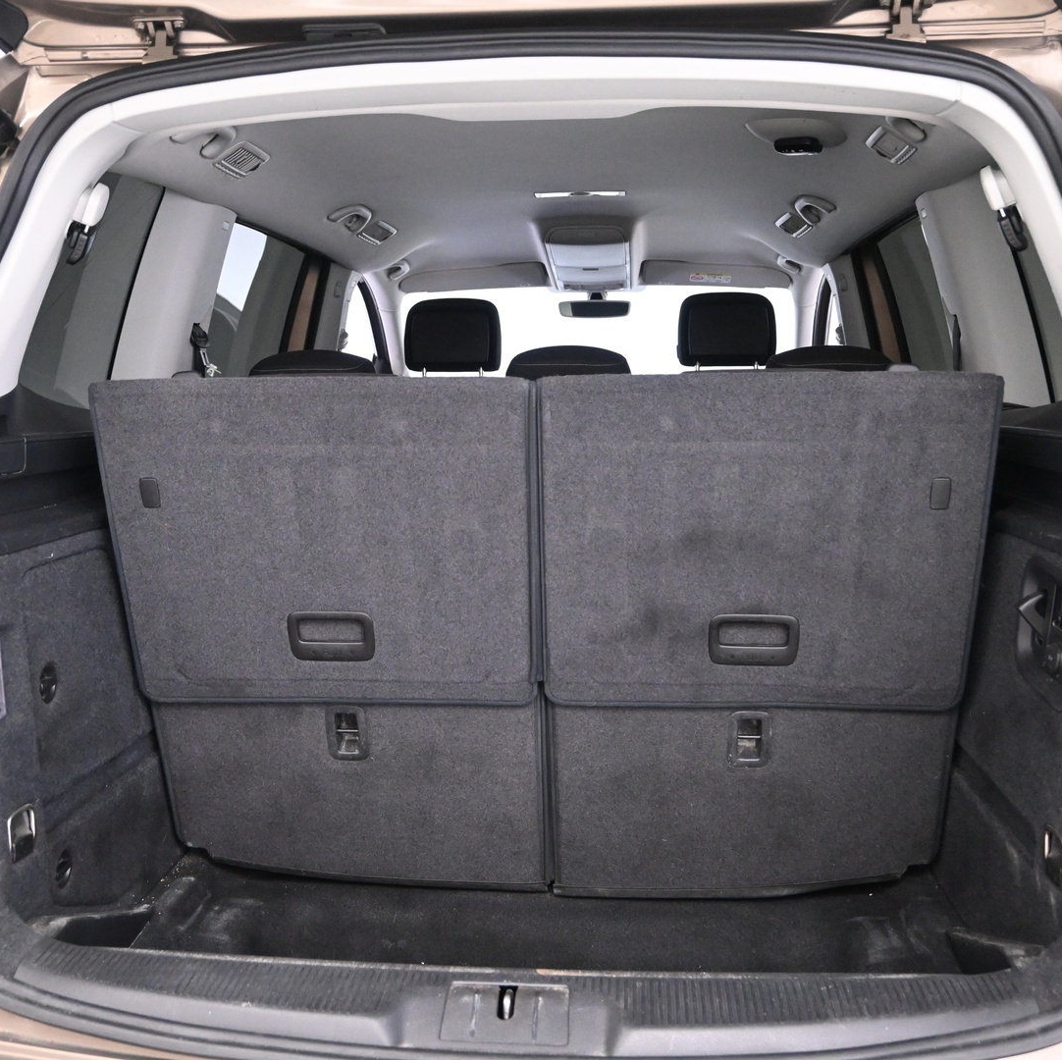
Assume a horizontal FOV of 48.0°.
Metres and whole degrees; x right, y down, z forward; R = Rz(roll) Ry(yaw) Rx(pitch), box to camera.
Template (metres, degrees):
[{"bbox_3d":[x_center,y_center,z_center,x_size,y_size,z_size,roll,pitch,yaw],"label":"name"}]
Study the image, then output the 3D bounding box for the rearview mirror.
[{"bbox_3d":[0.206,-0.720,3.870,0.228,0.058,0.045,2,8,19],"label":"rearview mirror"}]

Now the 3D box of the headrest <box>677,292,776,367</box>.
[{"bbox_3d":[0.523,-0.534,3.190,0.255,0.188,0.120,0,12,5],"label":"headrest"}]

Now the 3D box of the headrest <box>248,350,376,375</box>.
[{"bbox_3d":[-0.404,-0.245,2.210,0.240,0.165,0.110,0,19,5],"label":"headrest"}]

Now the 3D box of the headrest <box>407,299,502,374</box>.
[{"bbox_3d":[-0.212,-0.527,3.250,0.255,0.188,0.120,0,12,5],"label":"headrest"}]

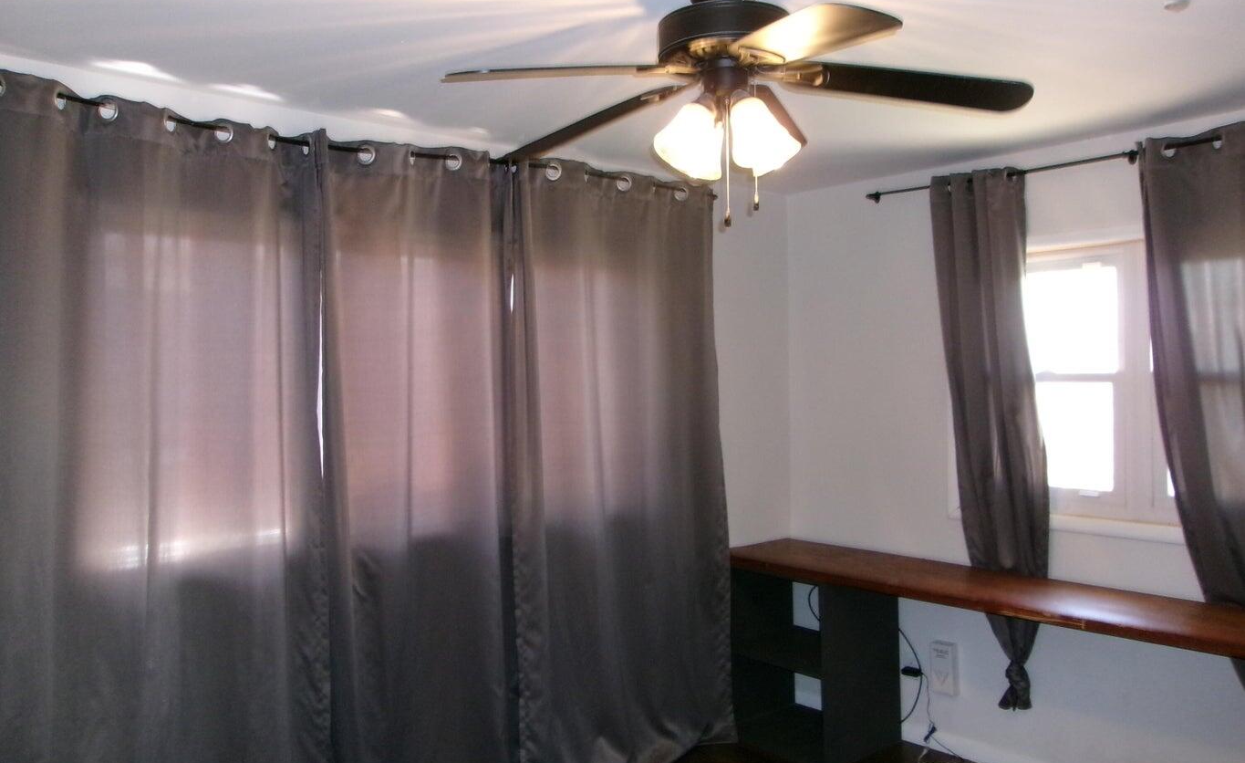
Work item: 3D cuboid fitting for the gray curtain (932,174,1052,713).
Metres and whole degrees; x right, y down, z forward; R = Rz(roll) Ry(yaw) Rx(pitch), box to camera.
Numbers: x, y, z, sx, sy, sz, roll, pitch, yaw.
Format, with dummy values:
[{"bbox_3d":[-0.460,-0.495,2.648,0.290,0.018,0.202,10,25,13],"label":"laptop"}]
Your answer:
[{"bbox_3d":[1.430,0.214,3.788,0.140,2.100,0.460,-1,1,-42],"label":"gray curtain"}]

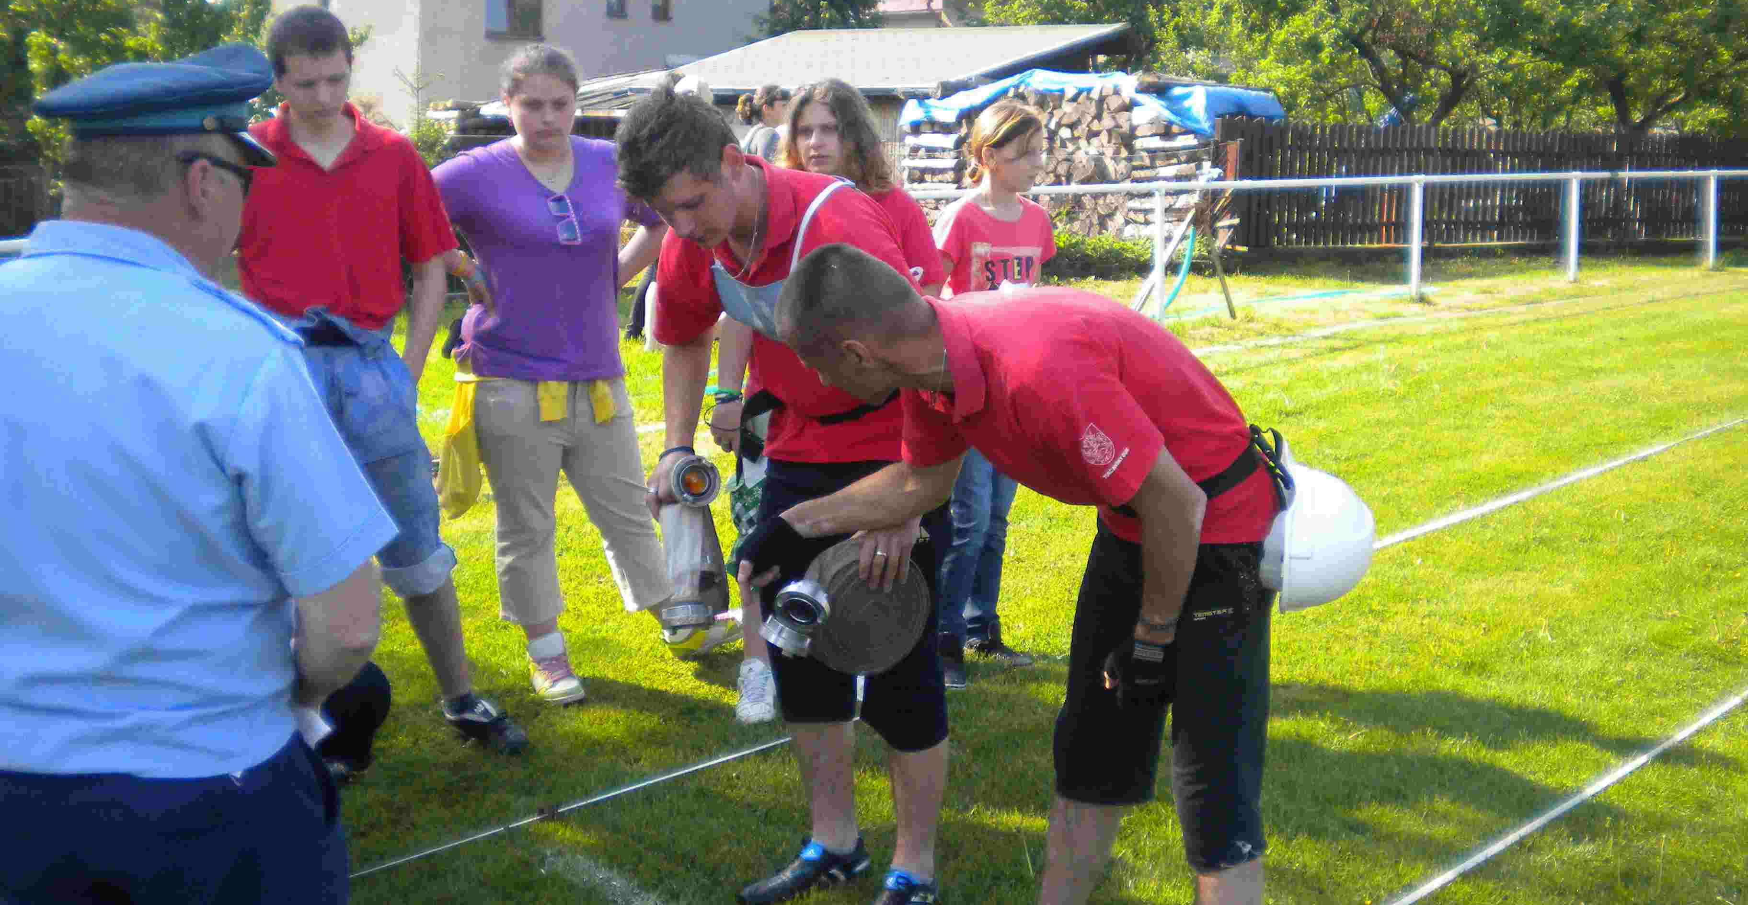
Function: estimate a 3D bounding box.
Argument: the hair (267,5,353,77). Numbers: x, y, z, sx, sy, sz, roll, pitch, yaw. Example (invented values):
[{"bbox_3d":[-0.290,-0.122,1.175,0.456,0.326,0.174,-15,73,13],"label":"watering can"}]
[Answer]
[{"bbox_3d":[-1.304,-0.938,4.080,0.180,0.190,0.210,-7,28,-34],"label":"hair"}]

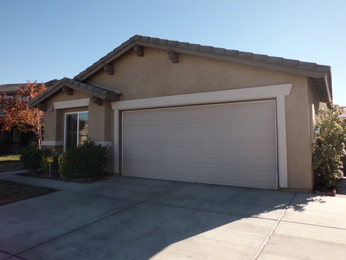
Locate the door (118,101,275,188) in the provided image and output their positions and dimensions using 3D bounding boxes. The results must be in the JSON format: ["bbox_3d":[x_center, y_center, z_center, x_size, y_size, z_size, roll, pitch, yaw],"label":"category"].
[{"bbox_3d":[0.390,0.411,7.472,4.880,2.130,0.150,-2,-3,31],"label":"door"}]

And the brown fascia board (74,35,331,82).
[{"bbox_3d":[-0.251,-1.912,7.409,8.000,1.950,0.280,-2,-3,31],"label":"brown fascia board"}]

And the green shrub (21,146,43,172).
[{"bbox_3d":[-5.771,1.193,10.623,0.850,1.000,0.850,-2,-3,31],"label":"green shrub"}]

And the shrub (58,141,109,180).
[{"bbox_3d":[-2.897,0.946,8.489,1.600,1.250,1.150,-2,-3,31],"label":"shrub"}]

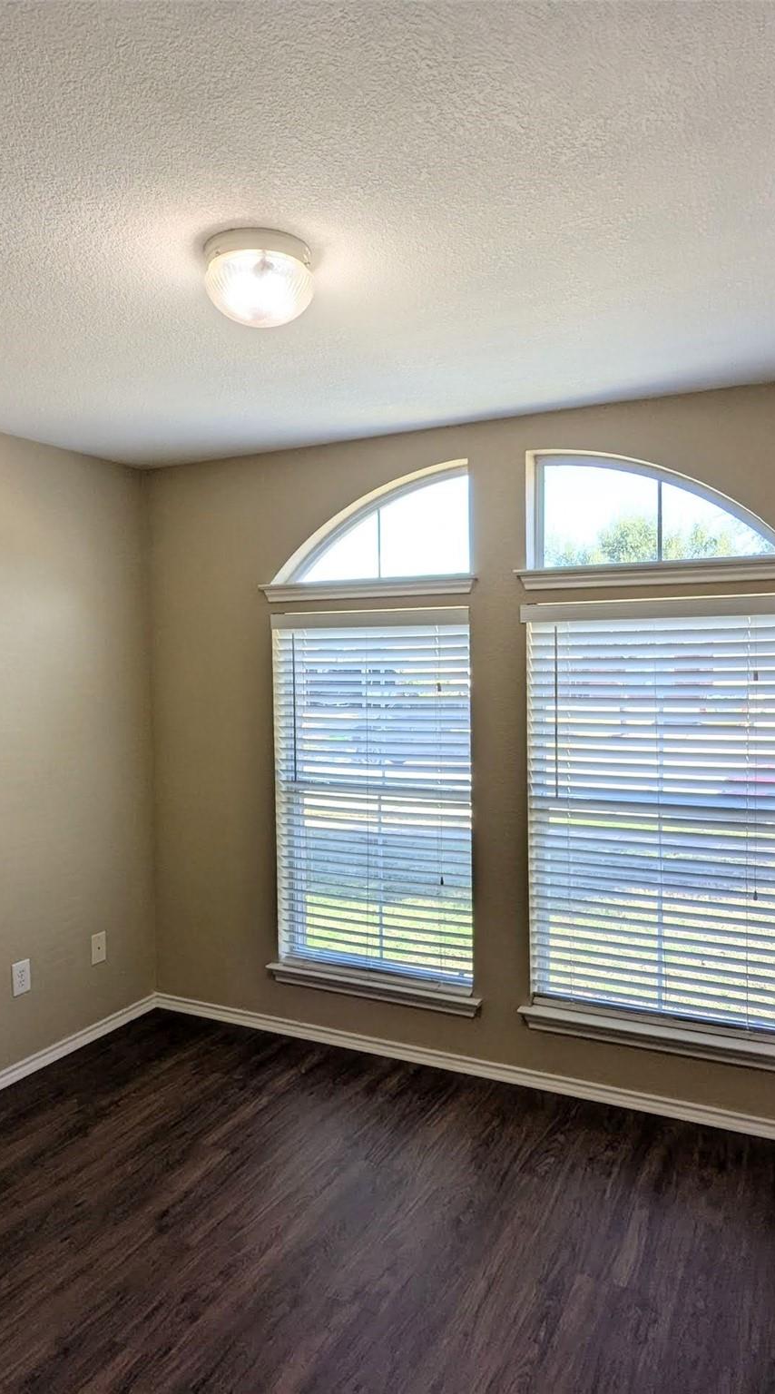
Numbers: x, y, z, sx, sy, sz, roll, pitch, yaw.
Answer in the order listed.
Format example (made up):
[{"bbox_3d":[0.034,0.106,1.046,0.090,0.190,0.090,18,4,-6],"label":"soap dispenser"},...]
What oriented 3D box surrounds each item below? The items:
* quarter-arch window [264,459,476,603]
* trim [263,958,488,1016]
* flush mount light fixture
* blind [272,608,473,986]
[{"bbox_3d":[-0.074,-0.632,3.396,0.960,0.488,0.120,1,3,26],"label":"quarter-arch window"},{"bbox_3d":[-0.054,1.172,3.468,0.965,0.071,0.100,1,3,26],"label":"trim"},{"bbox_3d":[-0.269,-0.862,1.812,0.228,0.142,0.228,-1,3,0],"label":"flush mount light fixture"},{"bbox_3d":[-0.062,0.395,3.432,0.885,1.472,0.070,1,3,26],"label":"blind"}]

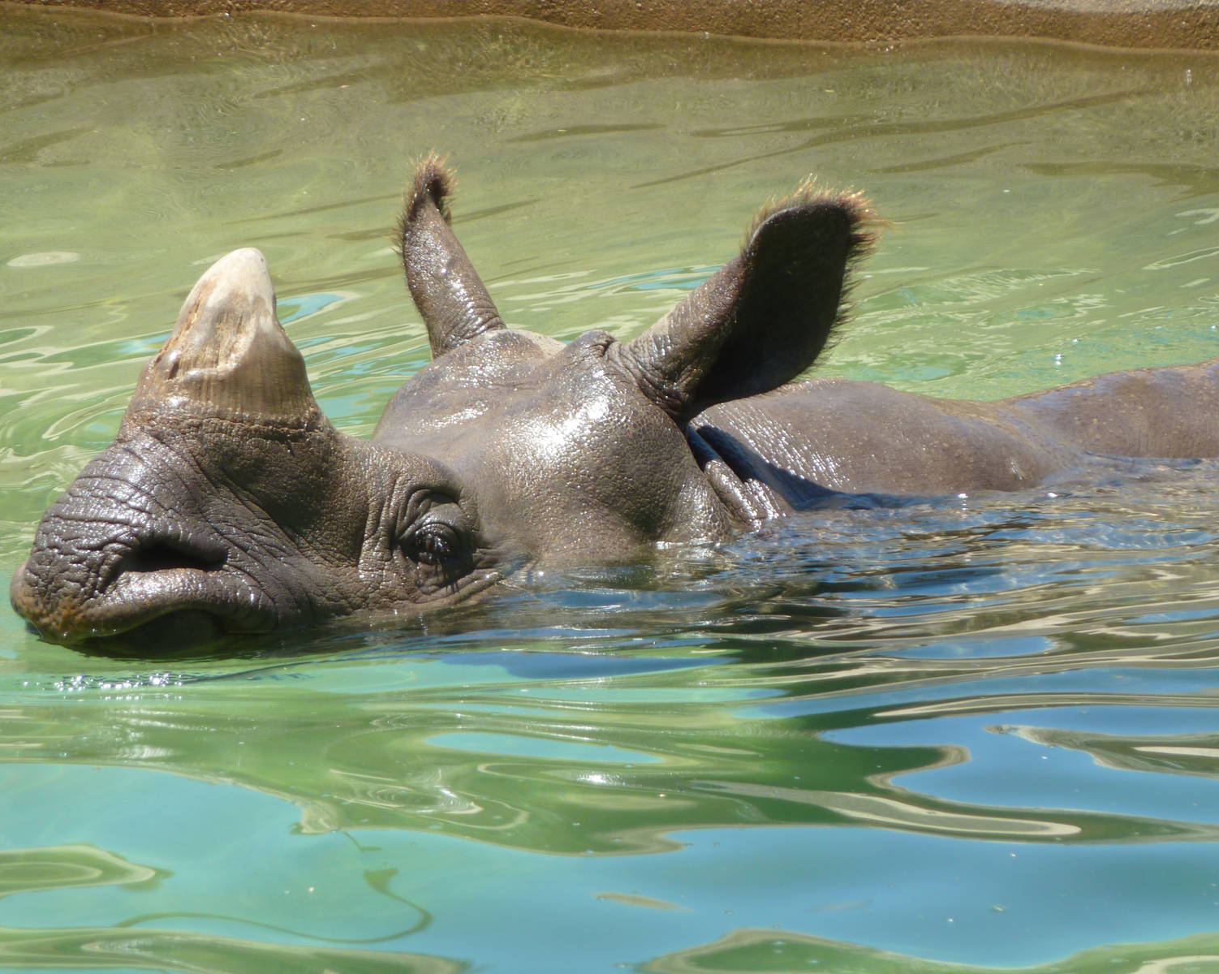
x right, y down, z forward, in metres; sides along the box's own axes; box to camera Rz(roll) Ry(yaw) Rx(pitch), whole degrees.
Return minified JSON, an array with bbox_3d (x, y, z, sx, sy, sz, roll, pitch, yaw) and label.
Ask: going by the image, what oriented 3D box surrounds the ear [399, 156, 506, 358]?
[{"bbox_3d":[-0.141,-0.207,10.100,0.080,0.185,0.090,-18,-24,17],"label":"ear"}]

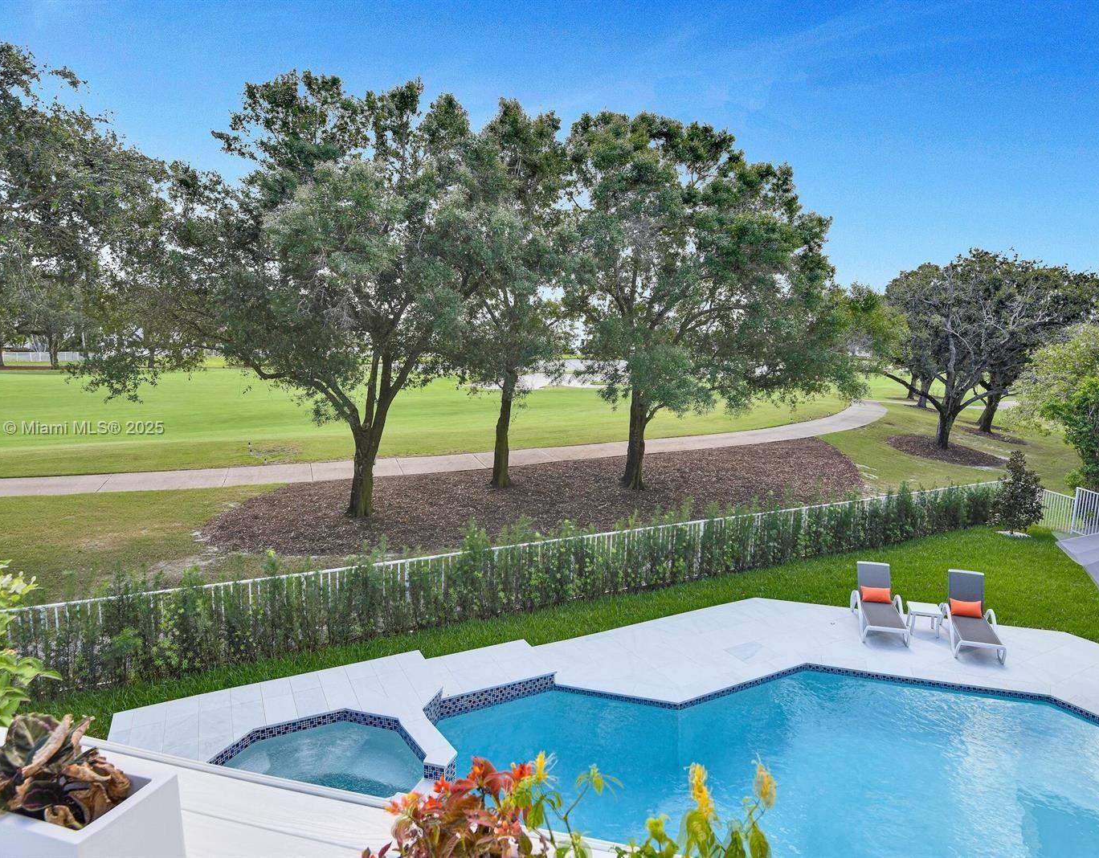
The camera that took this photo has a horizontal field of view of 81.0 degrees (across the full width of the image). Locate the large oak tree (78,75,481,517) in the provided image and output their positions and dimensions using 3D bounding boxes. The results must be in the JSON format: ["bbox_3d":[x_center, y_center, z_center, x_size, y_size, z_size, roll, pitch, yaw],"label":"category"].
[{"bbox_3d":[-7.513,-3.315,17.970,10.309,11.808,9.588,-4,9,-22],"label":"large oak tree"}]

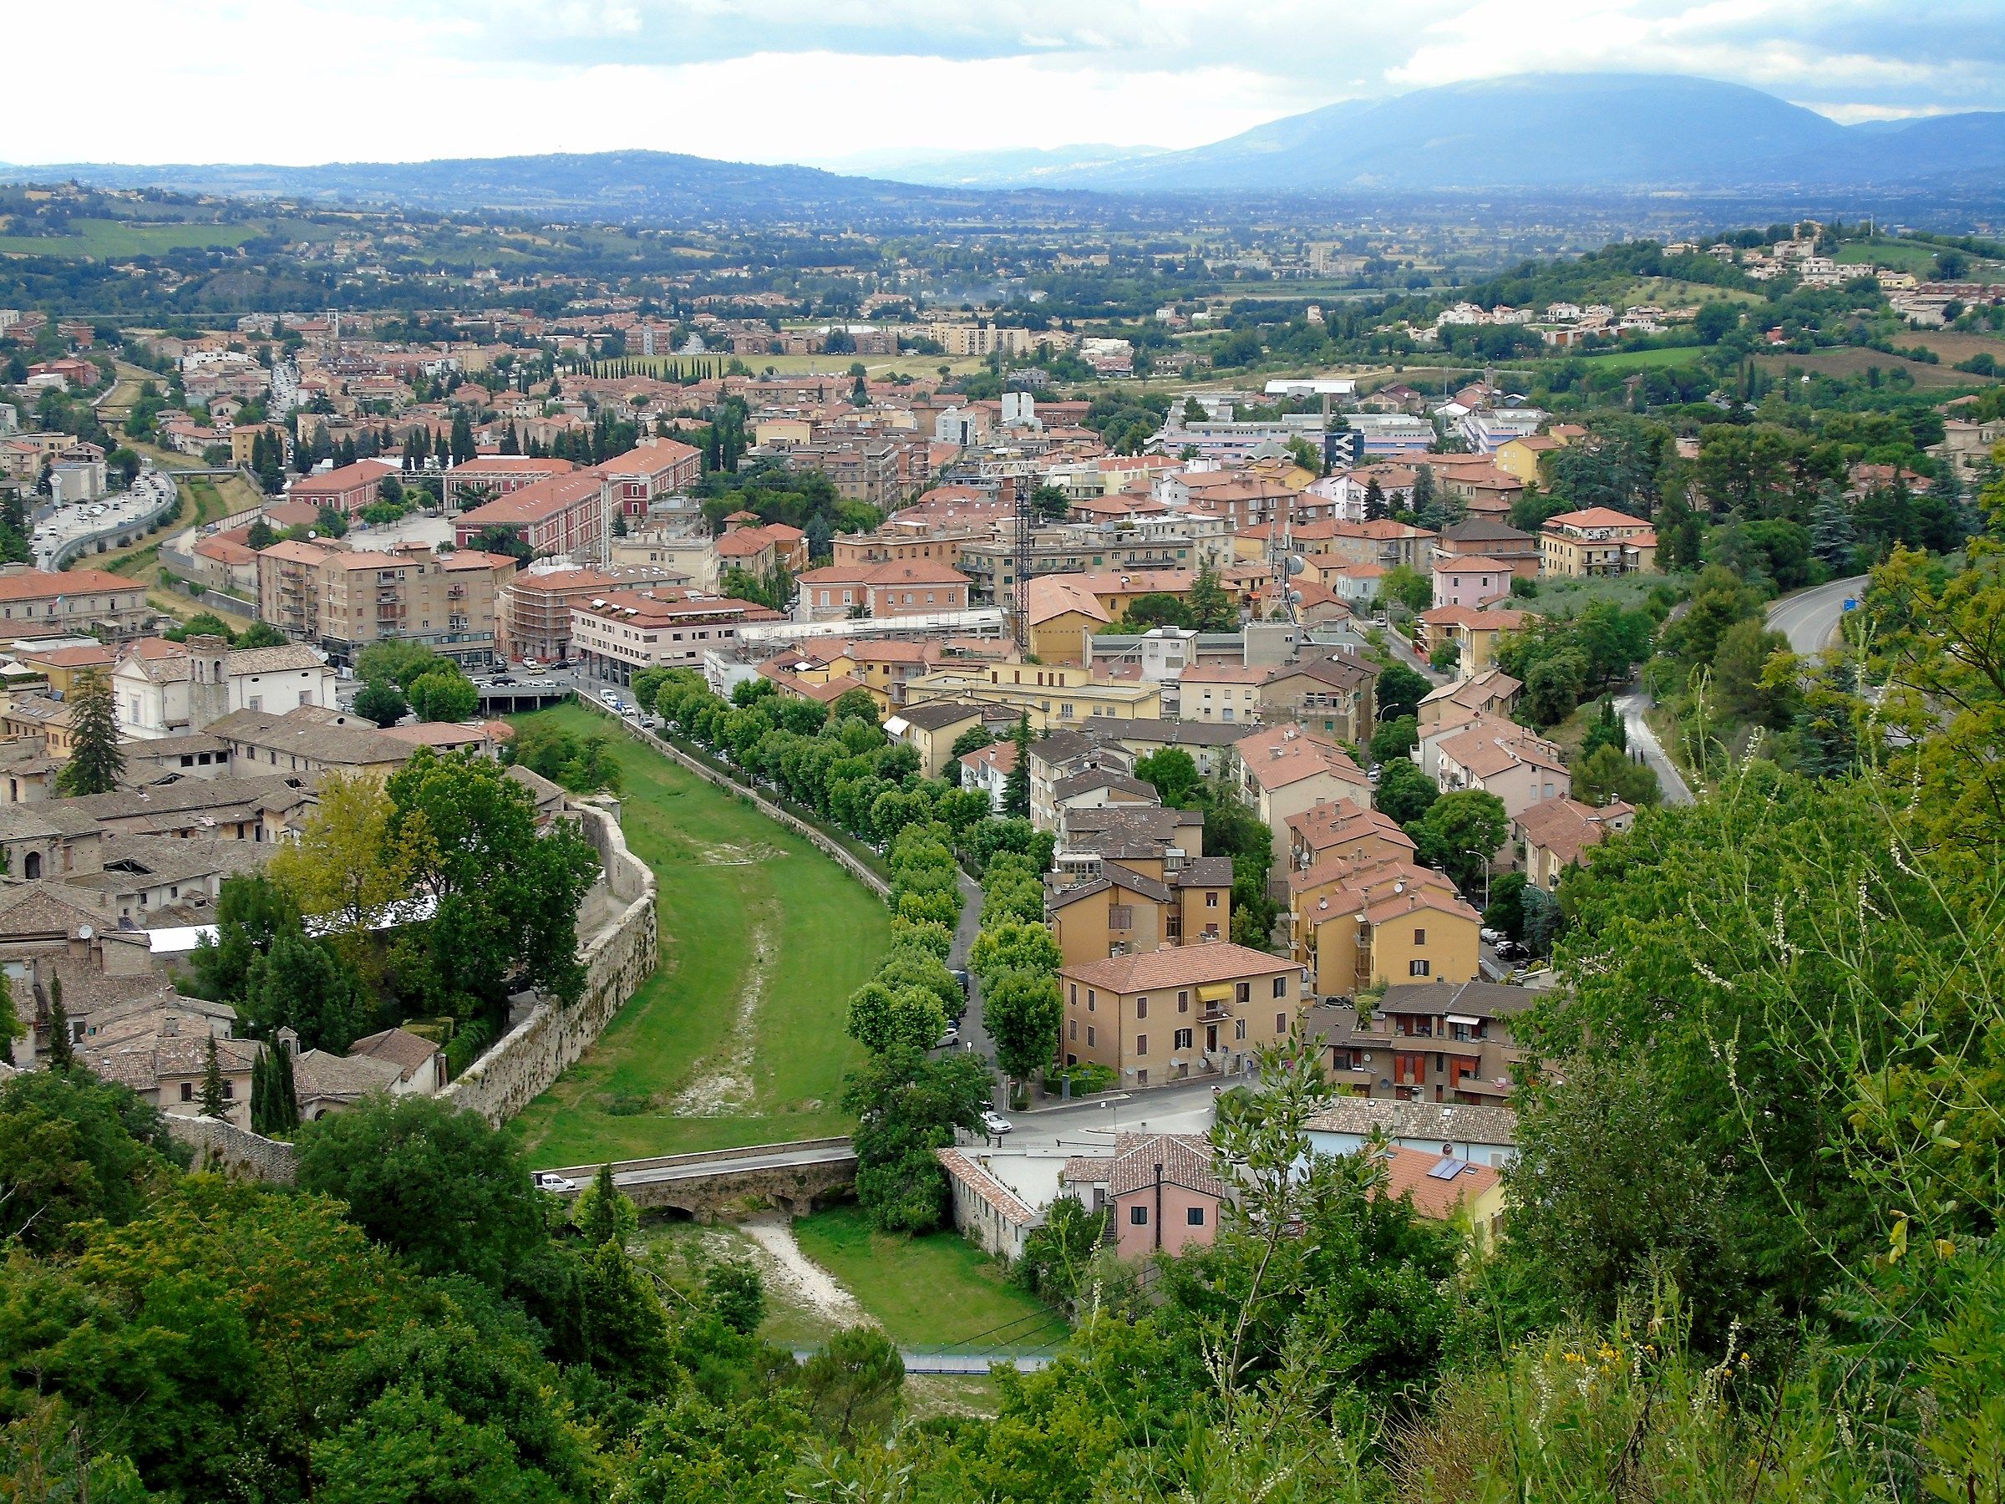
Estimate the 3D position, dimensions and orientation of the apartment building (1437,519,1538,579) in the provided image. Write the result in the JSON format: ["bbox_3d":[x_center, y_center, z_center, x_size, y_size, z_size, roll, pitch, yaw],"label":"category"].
[{"bbox_3d":[86.160,-36.210,638.760,16.000,10.050,15.000,-1,9,-8],"label":"apartment building"}]

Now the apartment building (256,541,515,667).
[{"bbox_3d":[-114.340,-29.210,670.410,33.000,18.800,34.000,-7,12,-35],"label":"apartment building"}]

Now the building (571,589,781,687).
[{"bbox_3d":[-60.530,-22.230,667.360,28.360,14.700,36.560,-5,11,-29],"label":"building"}]

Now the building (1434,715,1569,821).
[{"bbox_3d":[56.650,5.080,405.400,10.300,12.440,25.000,-1,9,-4],"label":"building"}]

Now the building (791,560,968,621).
[{"bbox_3d":[-23.150,-31.480,689.740,32.500,11.000,15.000,-1,9,-8],"label":"building"}]

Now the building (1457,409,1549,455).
[{"bbox_3d":[141.410,-87.310,1006.000,21.500,14.000,65.000,1,10,4],"label":"building"}]

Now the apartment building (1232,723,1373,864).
[{"bbox_3d":[33.930,6.160,407.860,12.300,13.840,34.000,-1,9,-3],"label":"apartment building"}]

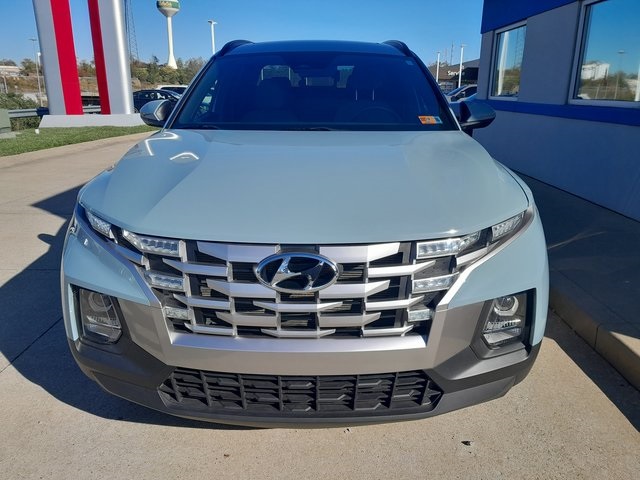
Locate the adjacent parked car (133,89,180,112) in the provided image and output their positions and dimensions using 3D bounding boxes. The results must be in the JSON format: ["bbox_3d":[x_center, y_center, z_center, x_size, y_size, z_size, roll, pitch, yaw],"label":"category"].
[{"bbox_3d":[-6.540,-5.932,22.352,4.600,1.480,1.830,9,18,29],"label":"adjacent parked car"}]

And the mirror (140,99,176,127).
[{"bbox_3d":[-0.954,-0.747,2.927,0.260,0.190,0.190,0,16,0],"label":"mirror"}]

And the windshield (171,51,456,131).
[{"bbox_3d":[-0.044,-0.871,2.893,1.480,0.220,0.970,0,44,0],"label":"windshield"}]

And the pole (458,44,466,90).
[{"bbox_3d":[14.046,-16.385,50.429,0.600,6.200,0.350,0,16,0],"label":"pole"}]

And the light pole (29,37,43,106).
[{"bbox_3d":[-31.061,-17.749,55.265,1.000,8.400,0.400,0,16,0],"label":"light pole"}]

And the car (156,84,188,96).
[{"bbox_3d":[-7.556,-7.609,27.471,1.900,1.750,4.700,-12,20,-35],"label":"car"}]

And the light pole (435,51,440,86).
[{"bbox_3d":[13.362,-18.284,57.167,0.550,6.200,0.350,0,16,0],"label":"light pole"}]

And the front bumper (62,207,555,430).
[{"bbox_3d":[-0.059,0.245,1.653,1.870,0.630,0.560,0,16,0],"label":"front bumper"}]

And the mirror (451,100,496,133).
[{"bbox_3d":[0.871,-0.724,2.895,0.270,0.200,0.190,0,16,0],"label":"mirror"}]

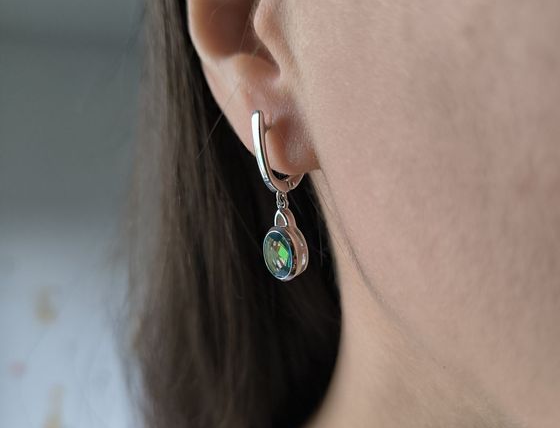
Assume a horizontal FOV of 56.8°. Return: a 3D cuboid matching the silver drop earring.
[{"bbox_3d":[0.000,-0.004,0.096,0.012,0.032,0.008,-8,12,-41],"label":"silver drop earring"}]

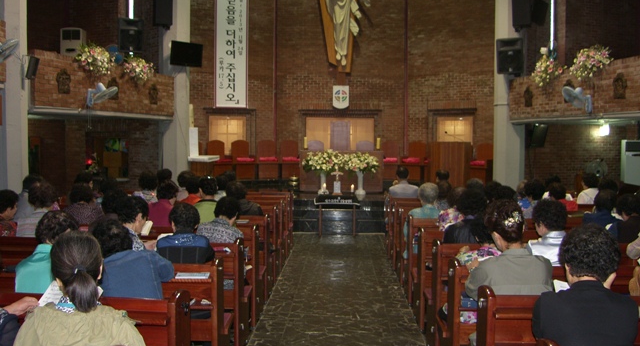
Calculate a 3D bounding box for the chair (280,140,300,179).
[{"bbox_3d":[-0.716,-0.303,15.700,0.470,0.960,0.500,0,3,-10],"label":"chair"}]

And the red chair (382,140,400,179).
[{"bbox_3d":[1.740,-0.303,15.700,0.470,0.960,0.500,1,3,12],"label":"red chair"}]

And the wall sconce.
[{"bbox_3d":[6.671,-0.998,15.200,0.260,0.300,0.220,0,3,-6],"label":"wall sconce"}]

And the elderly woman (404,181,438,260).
[{"bbox_3d":[1.064,0.691,6.850,0.440,1.210,0.720,0,3,2],"label":"elderly woman"}]

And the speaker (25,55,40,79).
[{"bbox_3d":[-3.903,-1.428,8.800,0.130,0.290,0.140,18,11,28],"label":"speaker"}]

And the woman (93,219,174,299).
[{"bbox_3d":[-0.988,0.859,3.580,0.480,1.180,0.740,0,3,2],"label":"woman"}]

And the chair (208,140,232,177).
[{"bbox_3d":[-2.468,-0.304,16.000,0.520,0.990,0.550,0,3,-26],"label":"chair"}]

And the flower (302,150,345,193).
[{"bbox_3d":[0.075,-0.015,13.900,0.900,0.970,0.780,1,2,2],"label":"flower"}]

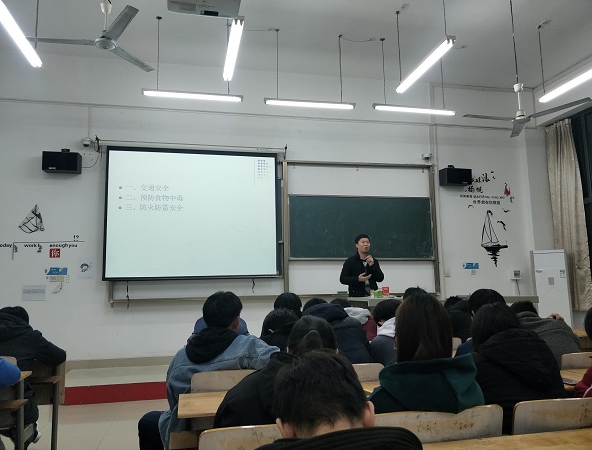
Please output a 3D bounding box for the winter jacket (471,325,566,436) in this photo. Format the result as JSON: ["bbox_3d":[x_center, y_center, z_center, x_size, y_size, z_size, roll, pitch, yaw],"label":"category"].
[{"bbox_3d":[0.976,0.715,1.888,0.460,0.560,0.420,1,-8,-18],"label":"winter jacket"}]

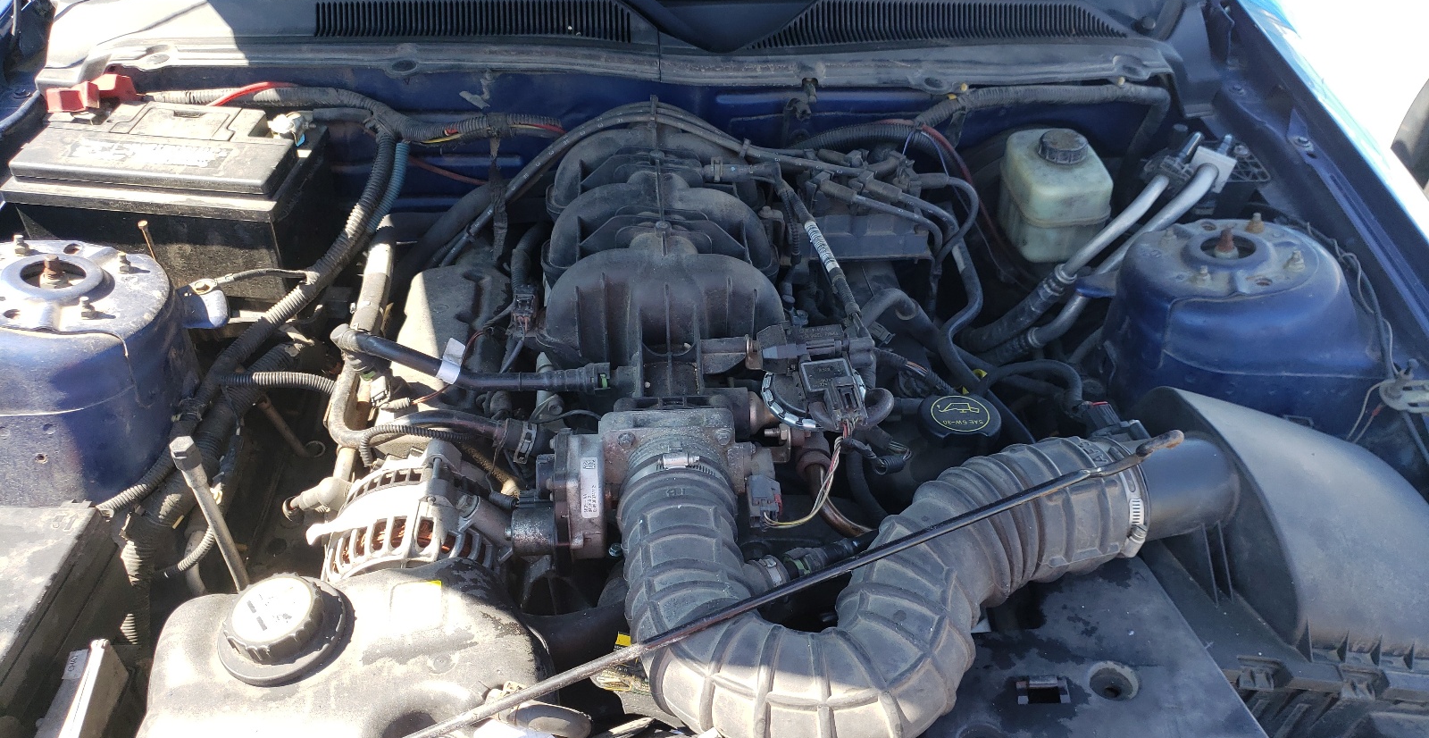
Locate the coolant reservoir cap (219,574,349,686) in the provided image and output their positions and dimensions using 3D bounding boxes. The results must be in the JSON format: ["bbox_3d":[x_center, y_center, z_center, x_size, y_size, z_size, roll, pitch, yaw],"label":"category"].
[{"bbox_3d":[-0.311,0.181,0.769,0.087,0.032,0.087,-2,41,-5],"label":"coolant reservoir cap"}]

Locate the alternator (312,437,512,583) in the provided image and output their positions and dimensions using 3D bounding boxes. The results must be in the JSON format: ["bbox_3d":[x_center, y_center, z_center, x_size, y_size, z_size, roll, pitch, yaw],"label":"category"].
[{"bbox_3d":[-0.240,0.165,0.891,0.158,0.150,0.165,-2,41,-5],"label":"alternator"}]

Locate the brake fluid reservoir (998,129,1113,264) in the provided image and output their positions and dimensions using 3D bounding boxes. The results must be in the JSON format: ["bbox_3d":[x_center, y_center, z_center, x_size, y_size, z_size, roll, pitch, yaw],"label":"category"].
[{"bbox_3d":[0.376,-0.202,1.200,0.090,0.104,0.122,-6,41,-1],"label":"brake fluid reservoir"}]

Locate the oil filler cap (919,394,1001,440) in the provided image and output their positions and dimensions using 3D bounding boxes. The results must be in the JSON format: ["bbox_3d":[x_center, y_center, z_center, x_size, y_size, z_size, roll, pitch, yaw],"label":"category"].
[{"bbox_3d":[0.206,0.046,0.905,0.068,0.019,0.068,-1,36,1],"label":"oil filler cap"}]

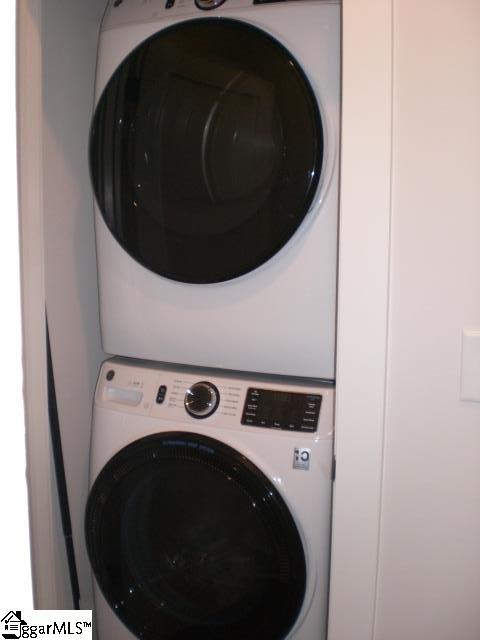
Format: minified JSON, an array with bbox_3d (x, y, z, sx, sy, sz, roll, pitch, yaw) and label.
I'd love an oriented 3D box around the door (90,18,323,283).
[{"bbox_3d":[-0.096,-0.411,1.750,0.635,0.635,0.085,3,8,24],"label":"door"}]

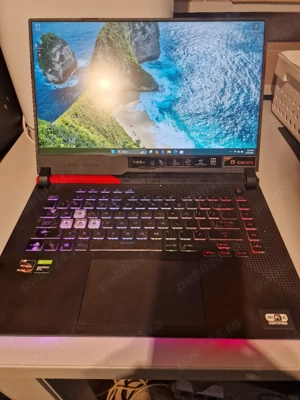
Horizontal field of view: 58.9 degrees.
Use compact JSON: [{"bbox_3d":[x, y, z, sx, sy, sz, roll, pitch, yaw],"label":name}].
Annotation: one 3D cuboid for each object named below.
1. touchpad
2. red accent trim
[{"bbox_3d":[-0.007,0.100,0.293,0.129,0.003,0.076,0,43,1],"label":"touchpad"},{"bbox_3d":[-0.115,-0.036,0.432,0.137,0.010,0.021,0,43,1],"label":"red accent trim"}]

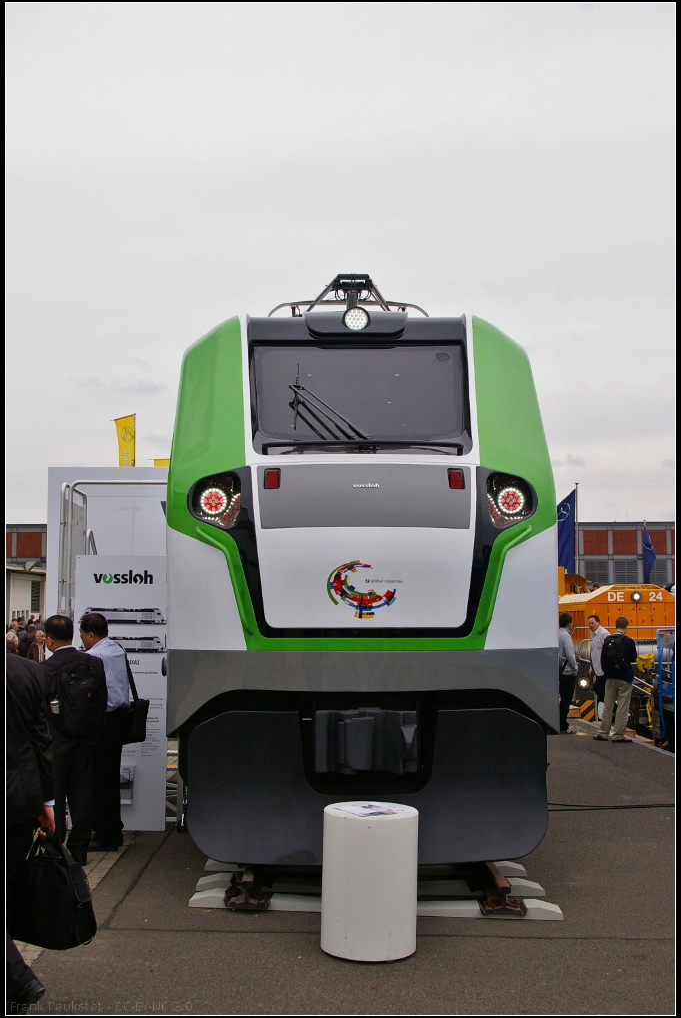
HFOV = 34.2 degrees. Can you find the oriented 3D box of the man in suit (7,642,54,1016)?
[{"bbox_3d":[-1.567,1.307,4.983,0.700,1.760,0.550,-4,-7,39],"label":"man in suit"}]

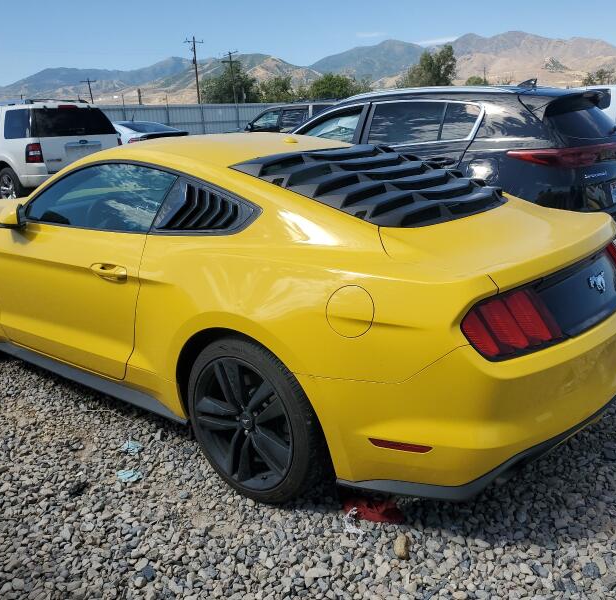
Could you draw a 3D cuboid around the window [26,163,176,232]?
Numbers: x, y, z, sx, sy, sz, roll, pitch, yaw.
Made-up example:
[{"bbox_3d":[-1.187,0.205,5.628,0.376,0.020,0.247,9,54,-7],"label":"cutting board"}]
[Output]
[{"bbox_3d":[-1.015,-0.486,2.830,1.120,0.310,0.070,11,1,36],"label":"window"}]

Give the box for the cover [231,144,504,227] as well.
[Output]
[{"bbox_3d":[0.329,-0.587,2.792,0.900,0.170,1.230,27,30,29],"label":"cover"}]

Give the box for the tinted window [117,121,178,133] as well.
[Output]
[{"bbox_3d":[-4.280,-4.620,16.150,0.800,0.300,1.280,12,22,38],"label":"tinted window"}]

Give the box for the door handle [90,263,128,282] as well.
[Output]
[{"bbox_3d":[-0.905,-0.122,2.711,0.225,0.068,0.055,11,21,36],"label":"door handle"}]

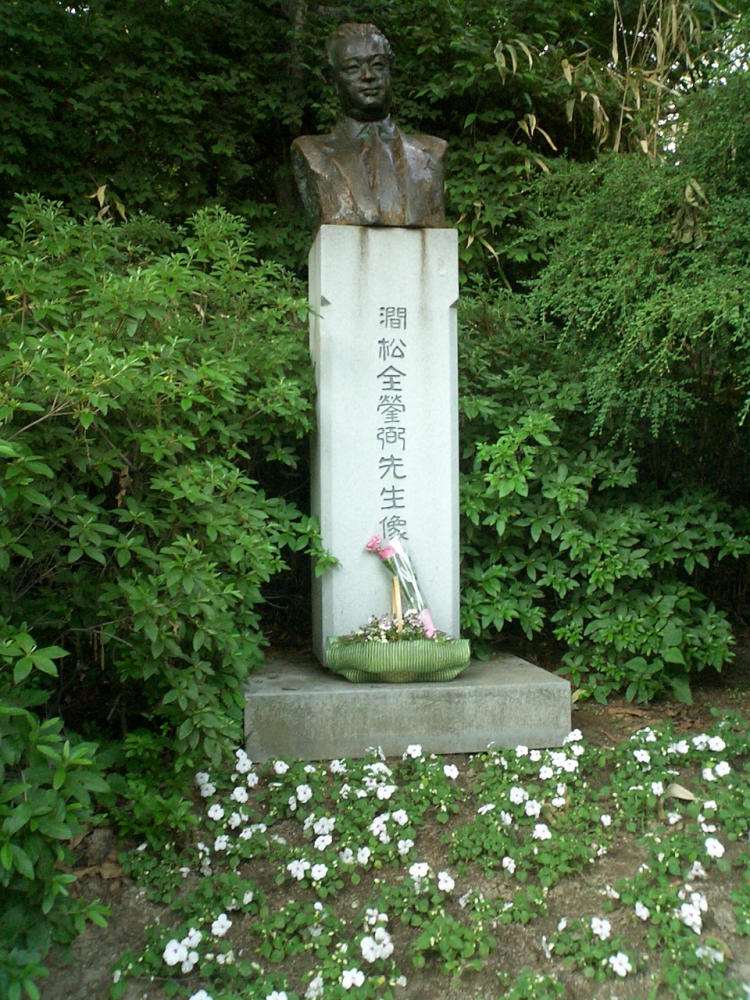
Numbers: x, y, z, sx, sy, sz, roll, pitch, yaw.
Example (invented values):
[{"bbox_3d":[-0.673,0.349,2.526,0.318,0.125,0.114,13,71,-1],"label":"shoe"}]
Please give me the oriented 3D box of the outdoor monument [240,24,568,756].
[{"bbox_3d":[0.020,-0.423,3.390,0.930,2.271,0.832,-1,0,-11],"label":"outdoor monument"}]

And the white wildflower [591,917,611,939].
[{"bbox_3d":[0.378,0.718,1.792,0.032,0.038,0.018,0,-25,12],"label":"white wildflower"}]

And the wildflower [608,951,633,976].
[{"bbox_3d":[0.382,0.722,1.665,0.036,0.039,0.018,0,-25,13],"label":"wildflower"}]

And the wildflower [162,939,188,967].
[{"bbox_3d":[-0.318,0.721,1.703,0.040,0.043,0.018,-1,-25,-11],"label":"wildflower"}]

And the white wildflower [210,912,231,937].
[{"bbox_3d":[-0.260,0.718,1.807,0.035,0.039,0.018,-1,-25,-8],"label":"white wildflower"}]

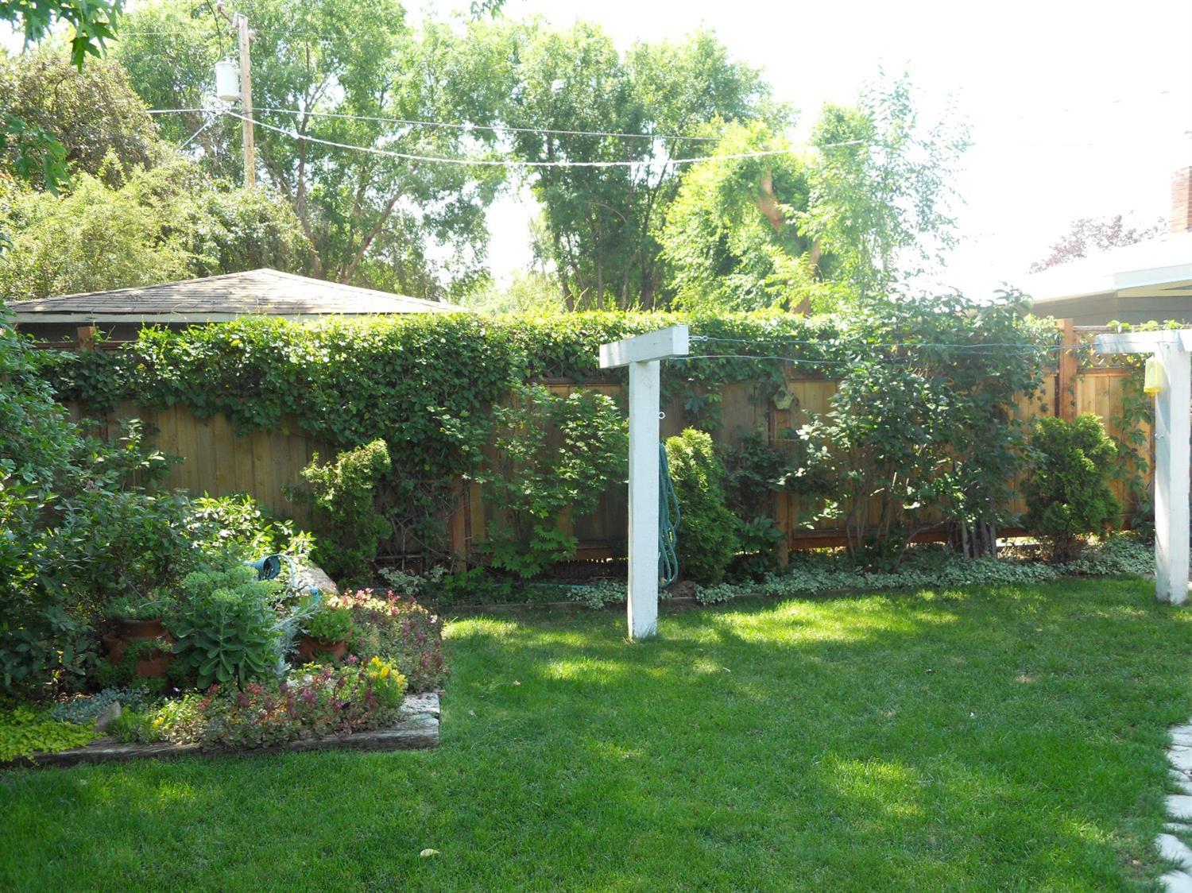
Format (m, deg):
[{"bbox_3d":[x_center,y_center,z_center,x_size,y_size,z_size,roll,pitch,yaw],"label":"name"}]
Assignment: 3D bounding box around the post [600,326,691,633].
[{"bbox_3d":[0.267,0.215,5.383,0.160,1.720,1.100,-2,4,-15],"label":"post"}]

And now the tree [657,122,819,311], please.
[{"bbox_3d":[2.591,-2.751,17.203,2.907,5.912,2.907,-1,4,0],"label":"tree"}]

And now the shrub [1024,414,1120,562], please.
[{"bbox_3d":[3.659,0.310,7.418,0.720,1.108,0.700,-2,4,-9],"label":"shrub"}]

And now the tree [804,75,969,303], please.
[{"bbox_3d":[3.976,-2.258,13.187,2.223,5.422,2.112,-1,4,0],"label":"tree"}]

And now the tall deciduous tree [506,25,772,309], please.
[{"bbox_3d":[1.234,-5.622,25.364,6.908,10.571,6.217,-1,4,0],"label":"tall deciduous tree"}]

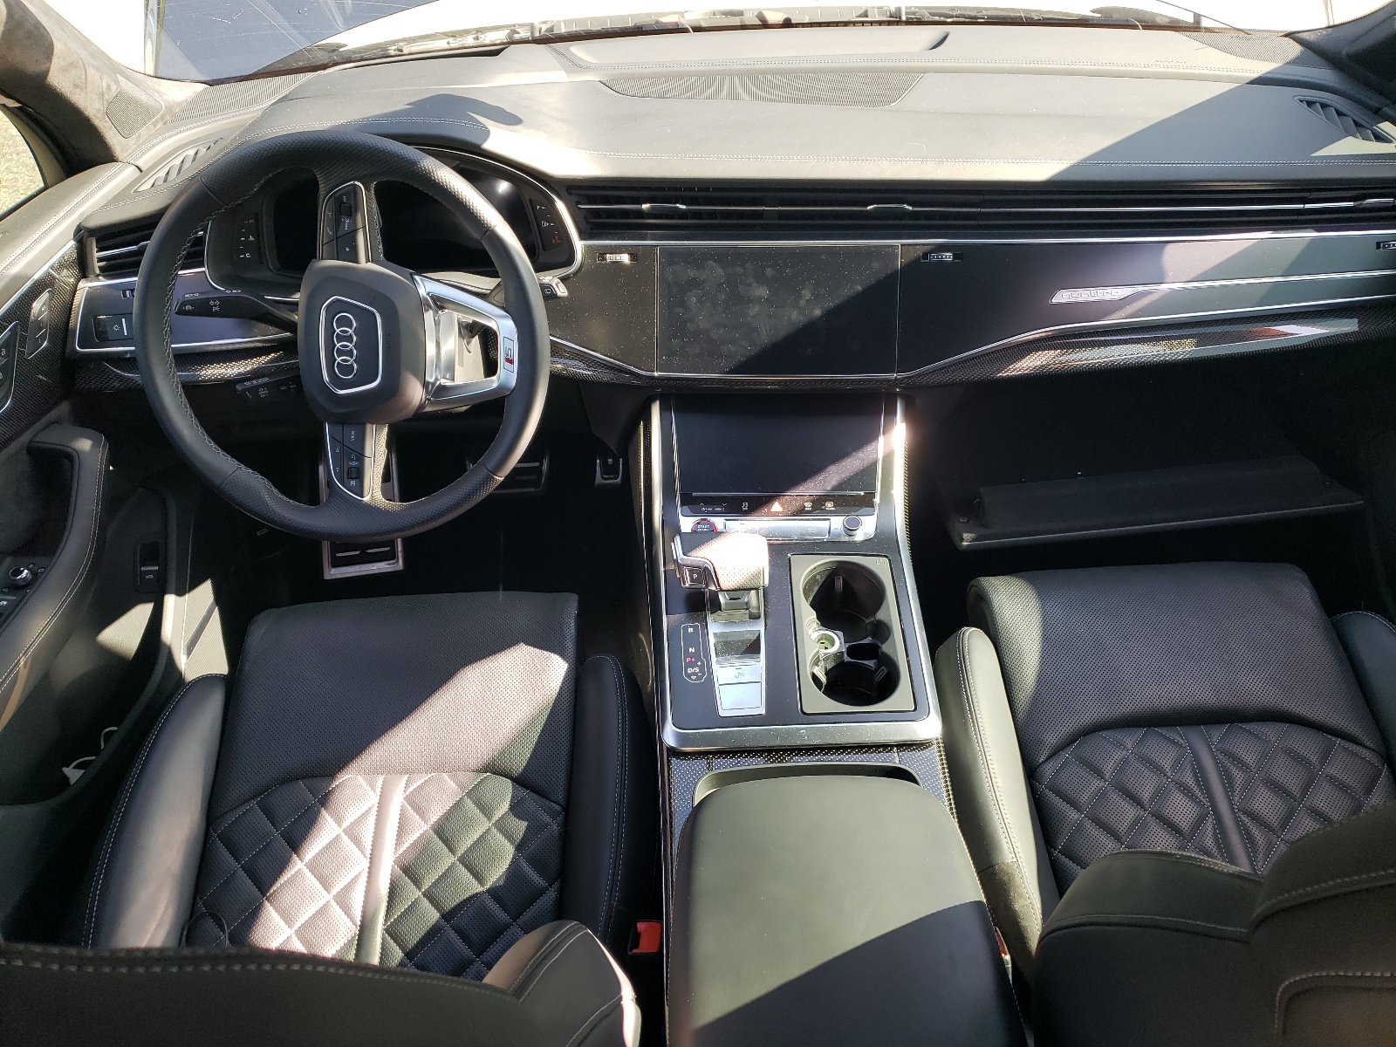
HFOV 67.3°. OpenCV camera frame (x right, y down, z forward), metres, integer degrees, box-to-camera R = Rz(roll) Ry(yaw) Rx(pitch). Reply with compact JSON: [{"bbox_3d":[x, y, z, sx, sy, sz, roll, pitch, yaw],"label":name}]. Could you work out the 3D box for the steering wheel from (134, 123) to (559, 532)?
[{"bbox_3d":[-0.326,-0.169,0.982,0.365,0.372,0.100,0,10,0],"label":"steering wheel"}]

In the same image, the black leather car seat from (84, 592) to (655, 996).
[{"bbox_3d":[-0.290,0.298,1.082,0.500,0.200,0.520,0,43,0],"label":"black leather car seat"}]

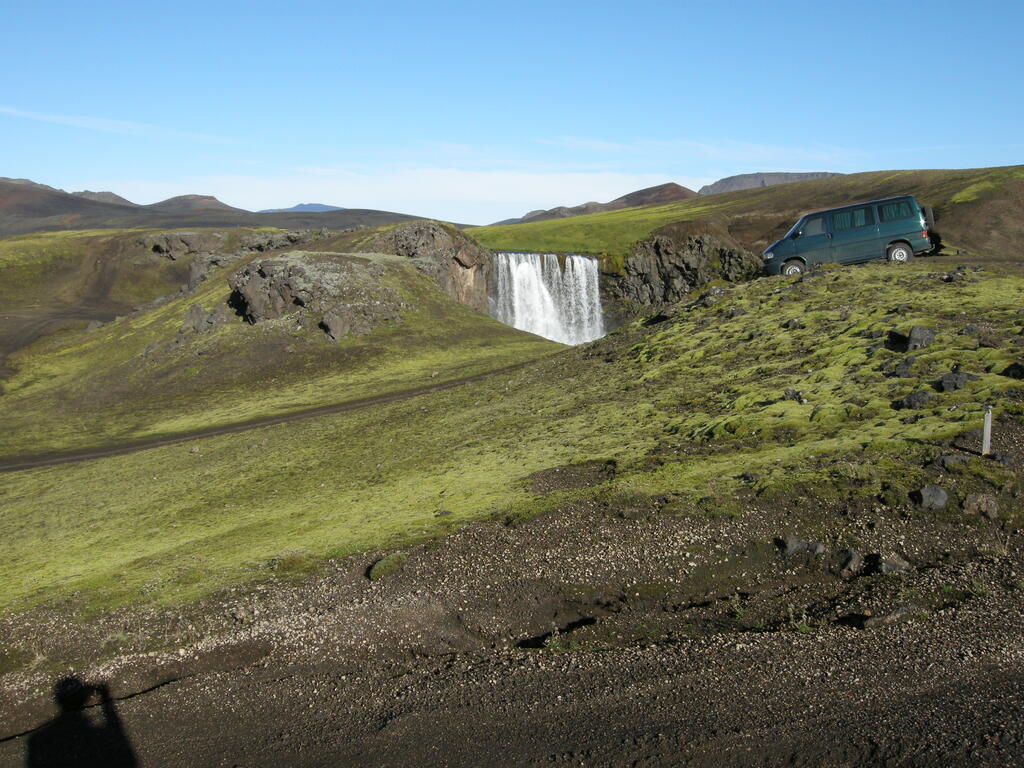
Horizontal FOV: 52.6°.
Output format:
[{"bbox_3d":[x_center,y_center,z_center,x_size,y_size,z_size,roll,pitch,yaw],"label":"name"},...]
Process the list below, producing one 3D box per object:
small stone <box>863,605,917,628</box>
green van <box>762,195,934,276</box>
[{"bbox_3d":[1.606,0.988,4.400,0.210,0.070,0.120,-3,8,-22],"label":"small stone"},{"bbox_3d":[9.780,-4.170,30.250,4.880,1.940,1.860,-7,4,21],"label":"green van"}]

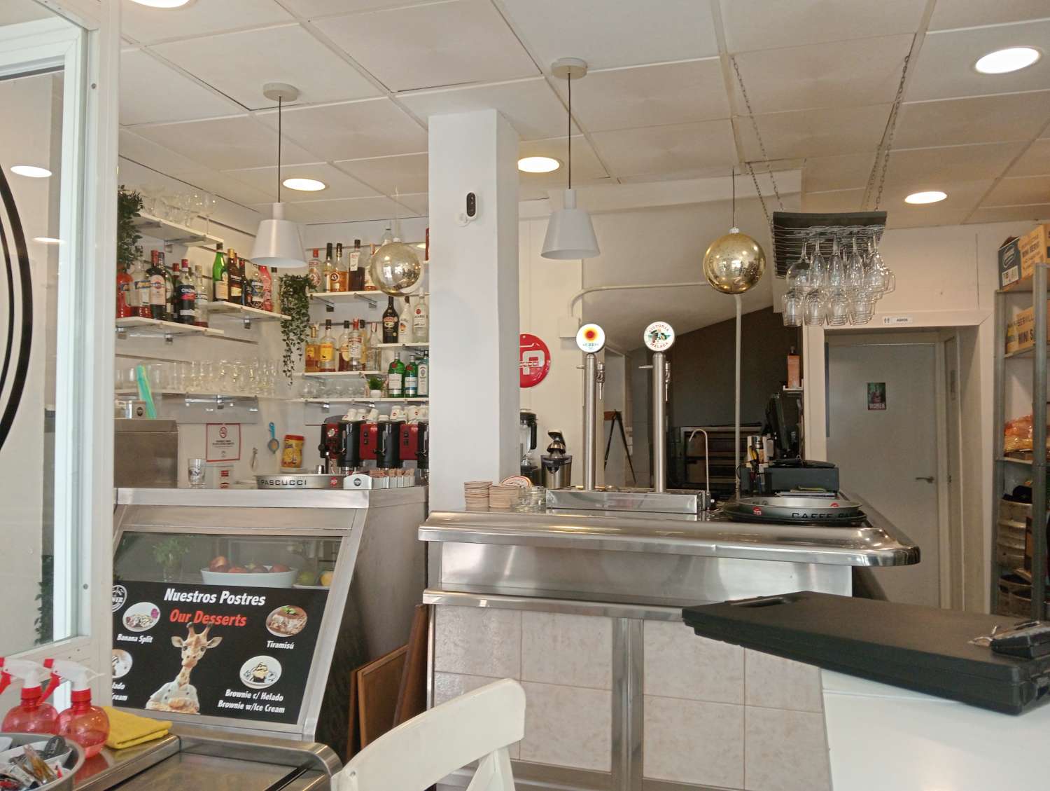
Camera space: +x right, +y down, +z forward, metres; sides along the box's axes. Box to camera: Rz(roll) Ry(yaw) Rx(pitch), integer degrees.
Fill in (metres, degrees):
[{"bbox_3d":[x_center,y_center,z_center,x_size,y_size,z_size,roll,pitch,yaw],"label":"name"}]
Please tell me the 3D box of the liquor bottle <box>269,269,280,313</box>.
[{"bbox_3d":[-1.372,-0.568,4.685,0.058,0.262,0.058,-1,-2,17],"label":"liquor bottle"}]

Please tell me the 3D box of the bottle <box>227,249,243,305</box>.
[{"bbox_3d":[-1.500,-0.604,4.386,0.084,0.290,0.084,-1,-3,37],"label":"bottle"}]

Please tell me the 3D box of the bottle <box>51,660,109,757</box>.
[{"bbox_3d":[-0.852,0.589,1.611,0.122,0.178,0.094,0,-2,-10],"label":"bottle"}]

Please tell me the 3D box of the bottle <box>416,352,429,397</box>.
[{"bbox_3d":[-0.556,-0.115,4.723,0.088,0.262,0.068,0,-2,14],"label":"bottle"}]

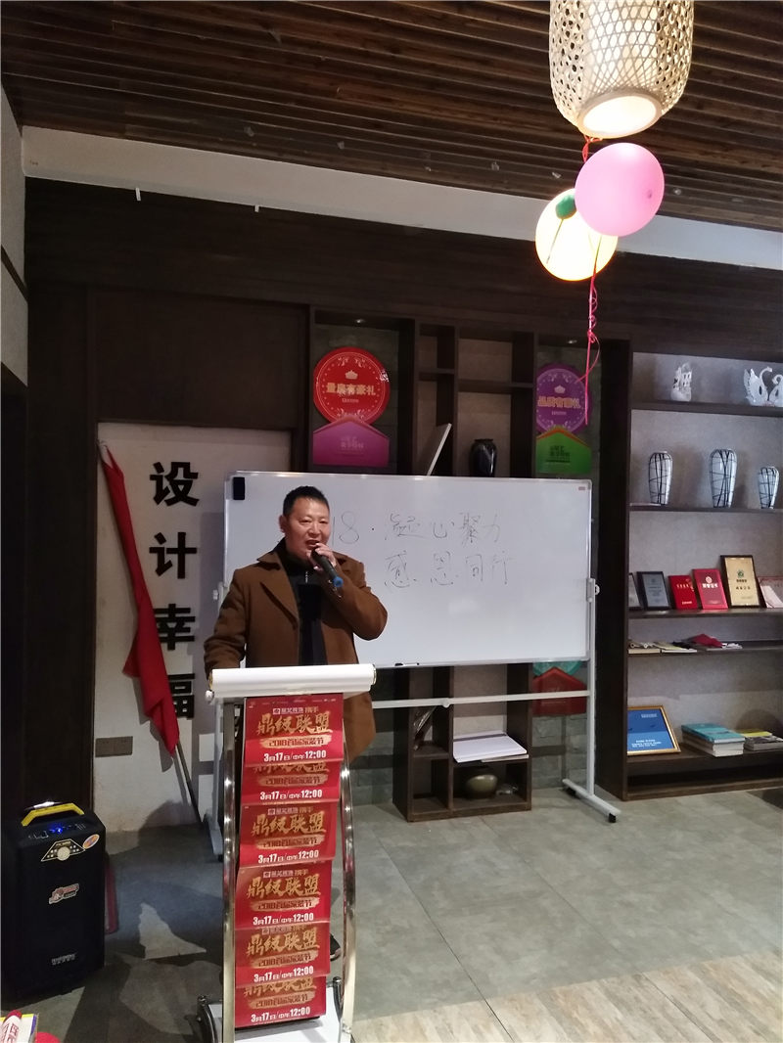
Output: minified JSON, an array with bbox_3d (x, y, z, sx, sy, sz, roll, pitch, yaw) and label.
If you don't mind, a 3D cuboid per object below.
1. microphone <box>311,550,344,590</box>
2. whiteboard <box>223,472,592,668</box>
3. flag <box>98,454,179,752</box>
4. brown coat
[{"bbox_3d":[-0.222,0.154,2.645,0.050,0.050,0.225,-17,37,-23],"label":"microphone"},{"bbox_3d":[0.149,0.260,4.077,2.002,0.989,0.035,1,0,-16],"label":"whiteboard"},{"bbox_3d":[-1.291,0.413,3.878,0.215,1.579,0.140,-13,2,-16],"label":"flag"},{"bbox_3d":[-0.346,0.495,2.840,0.630,0.800,0.420,1,0,-11],"label":"brown coat"}]

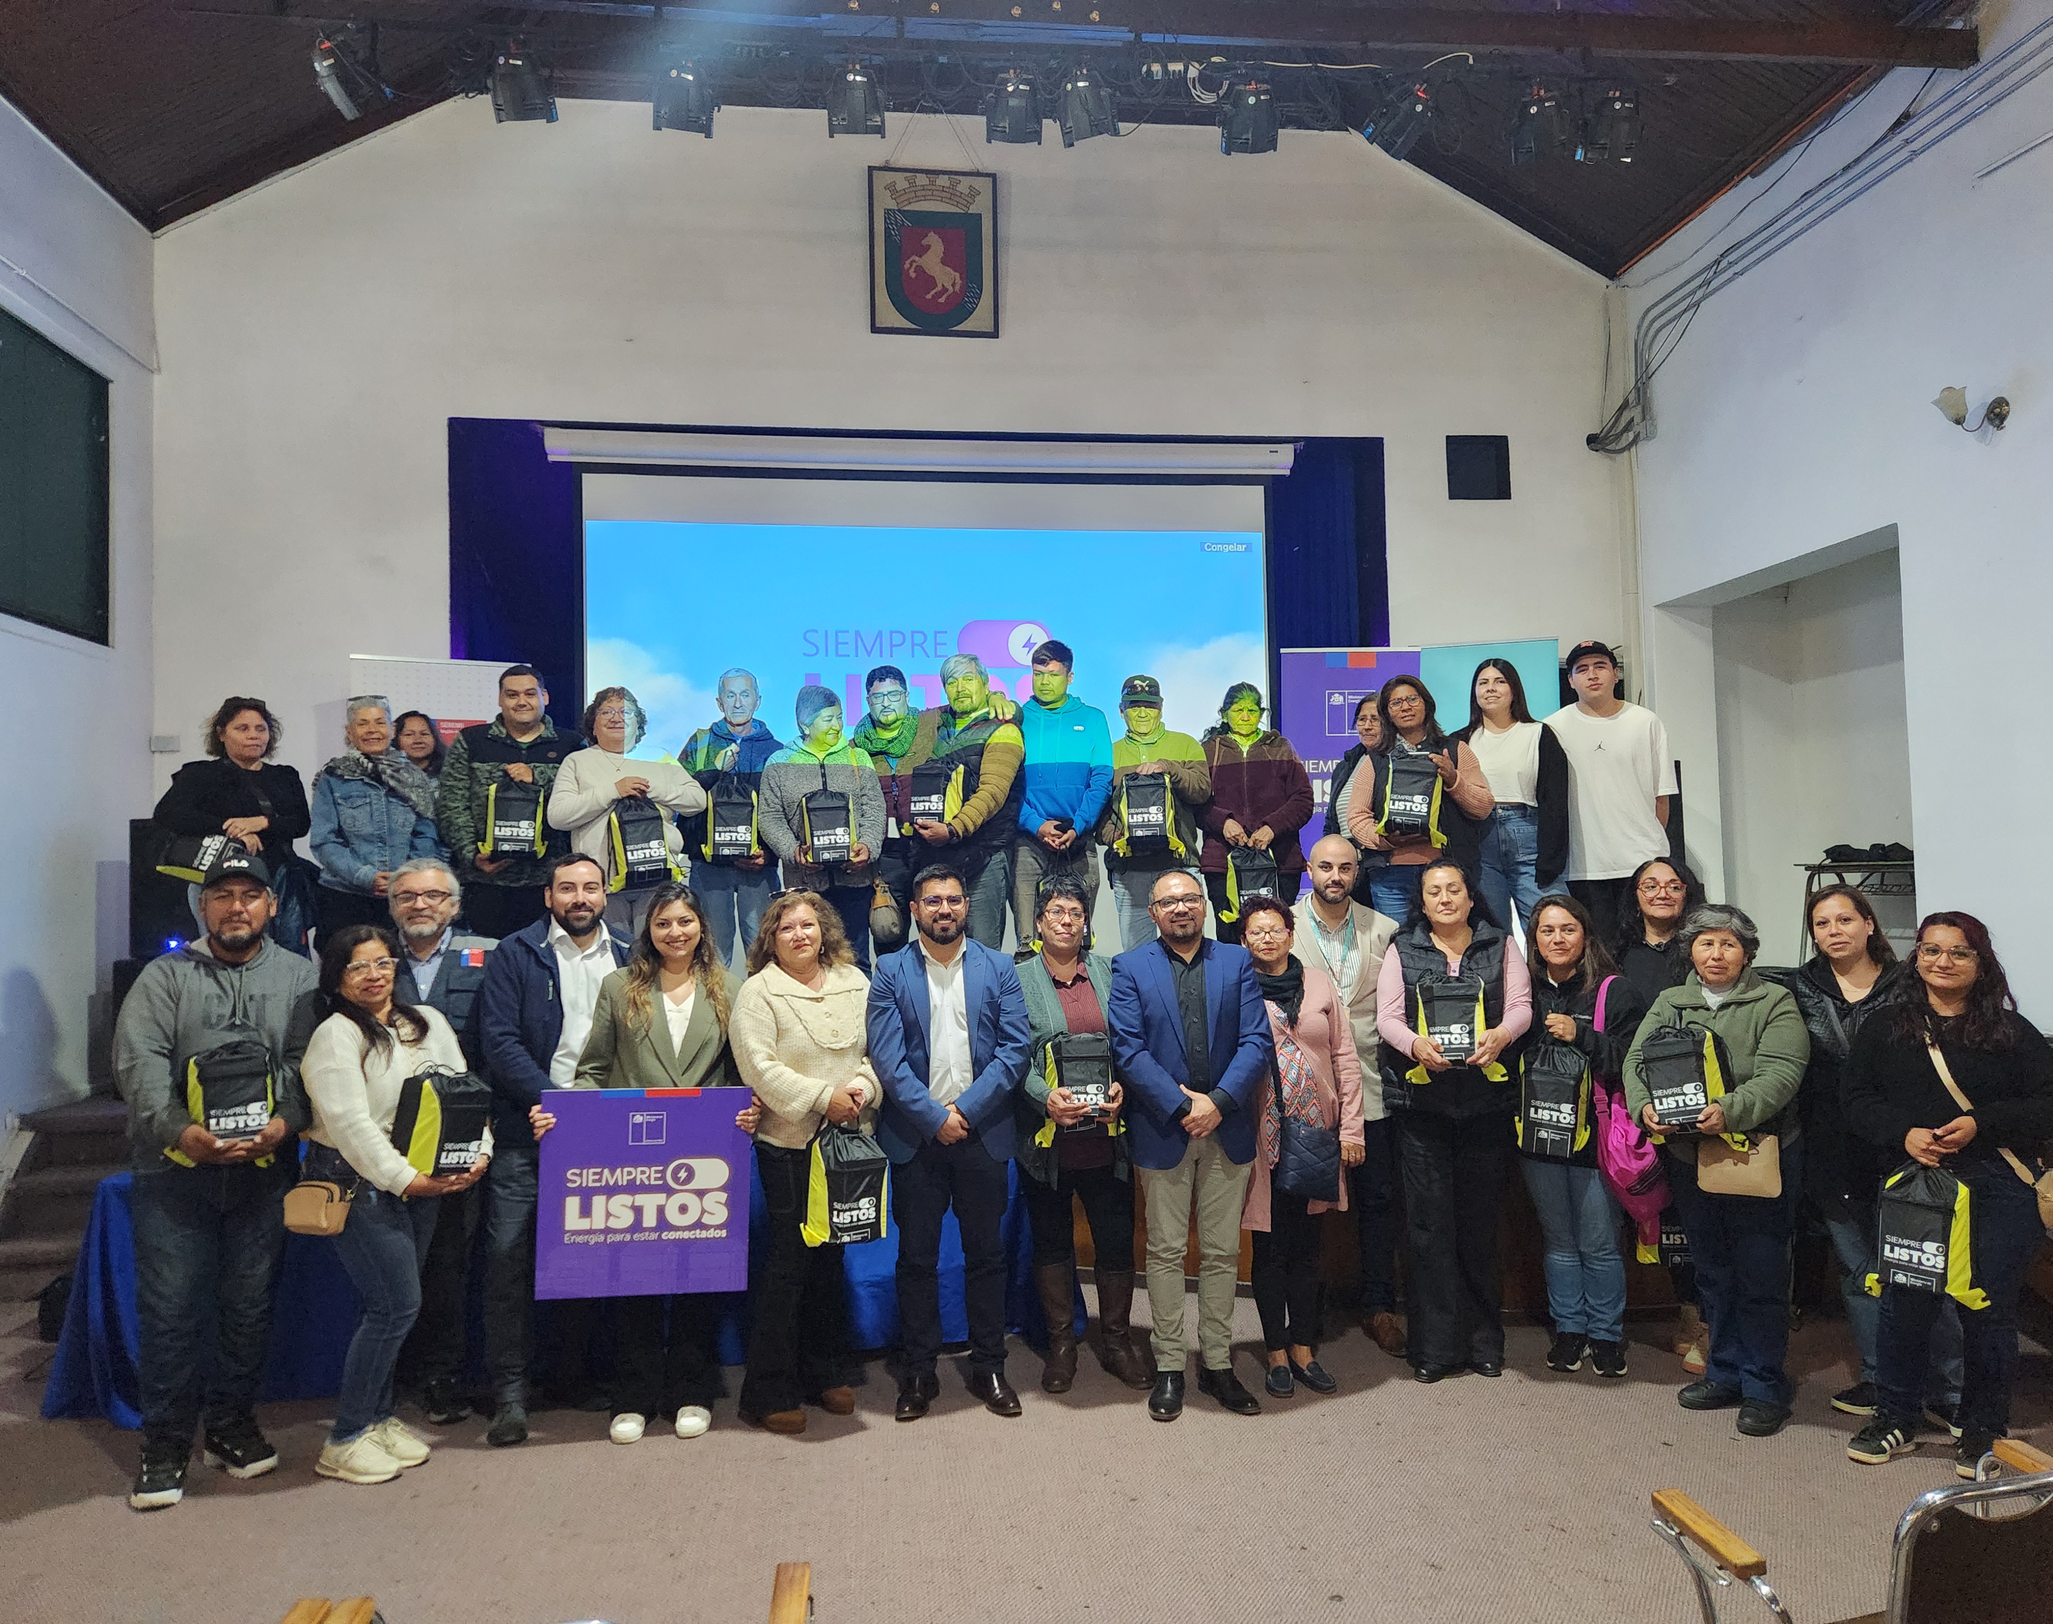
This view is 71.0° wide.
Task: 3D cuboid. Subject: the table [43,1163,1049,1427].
[{"bbox_3d":[-1.544,1.546,5.136,3.200,0.740,0.750,-1,-3,-9],"label":"table"}]

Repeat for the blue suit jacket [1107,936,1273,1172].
[{"bbox_3d":[0.520,0.770,4.581,0.510,0.710,0.310,-1,-3,1],"label":"blue suit jacket"}]

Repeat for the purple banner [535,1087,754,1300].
[{"bbox_3d":[-1.119,1.116,4.220,0.600,0.605,0.020,2,-3,-12],"label":"purple banner"}]

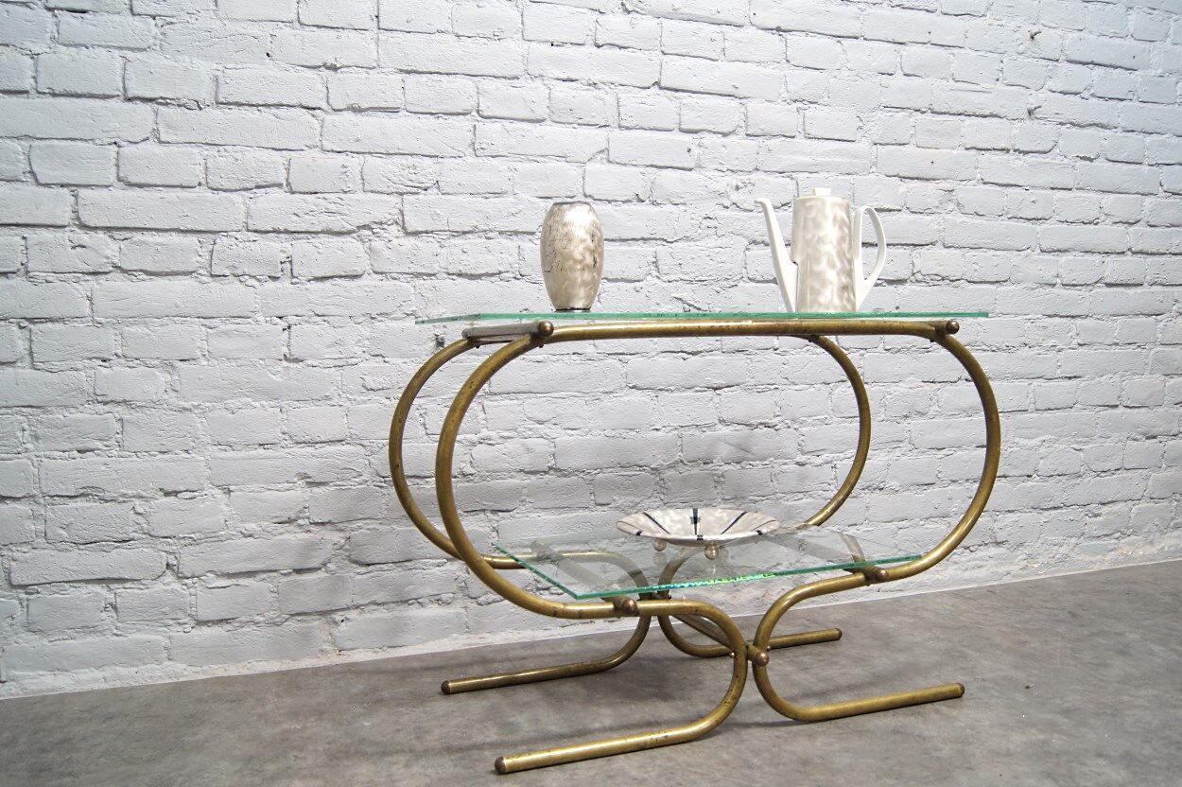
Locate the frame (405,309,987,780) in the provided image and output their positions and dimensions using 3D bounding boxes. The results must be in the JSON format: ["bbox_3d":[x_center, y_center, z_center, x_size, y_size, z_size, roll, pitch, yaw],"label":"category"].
[{"bbox_3d":[0.179,0.190,1.633,0.951,0.629,0.440,-2,3,-21],"label":"frame"}]

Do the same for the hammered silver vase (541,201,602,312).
[{"bbox_3d":[-0.030,-0.203,1.500,0.097,0.174,0.097,-1,3,0],"label":"hammered silver vase"}]

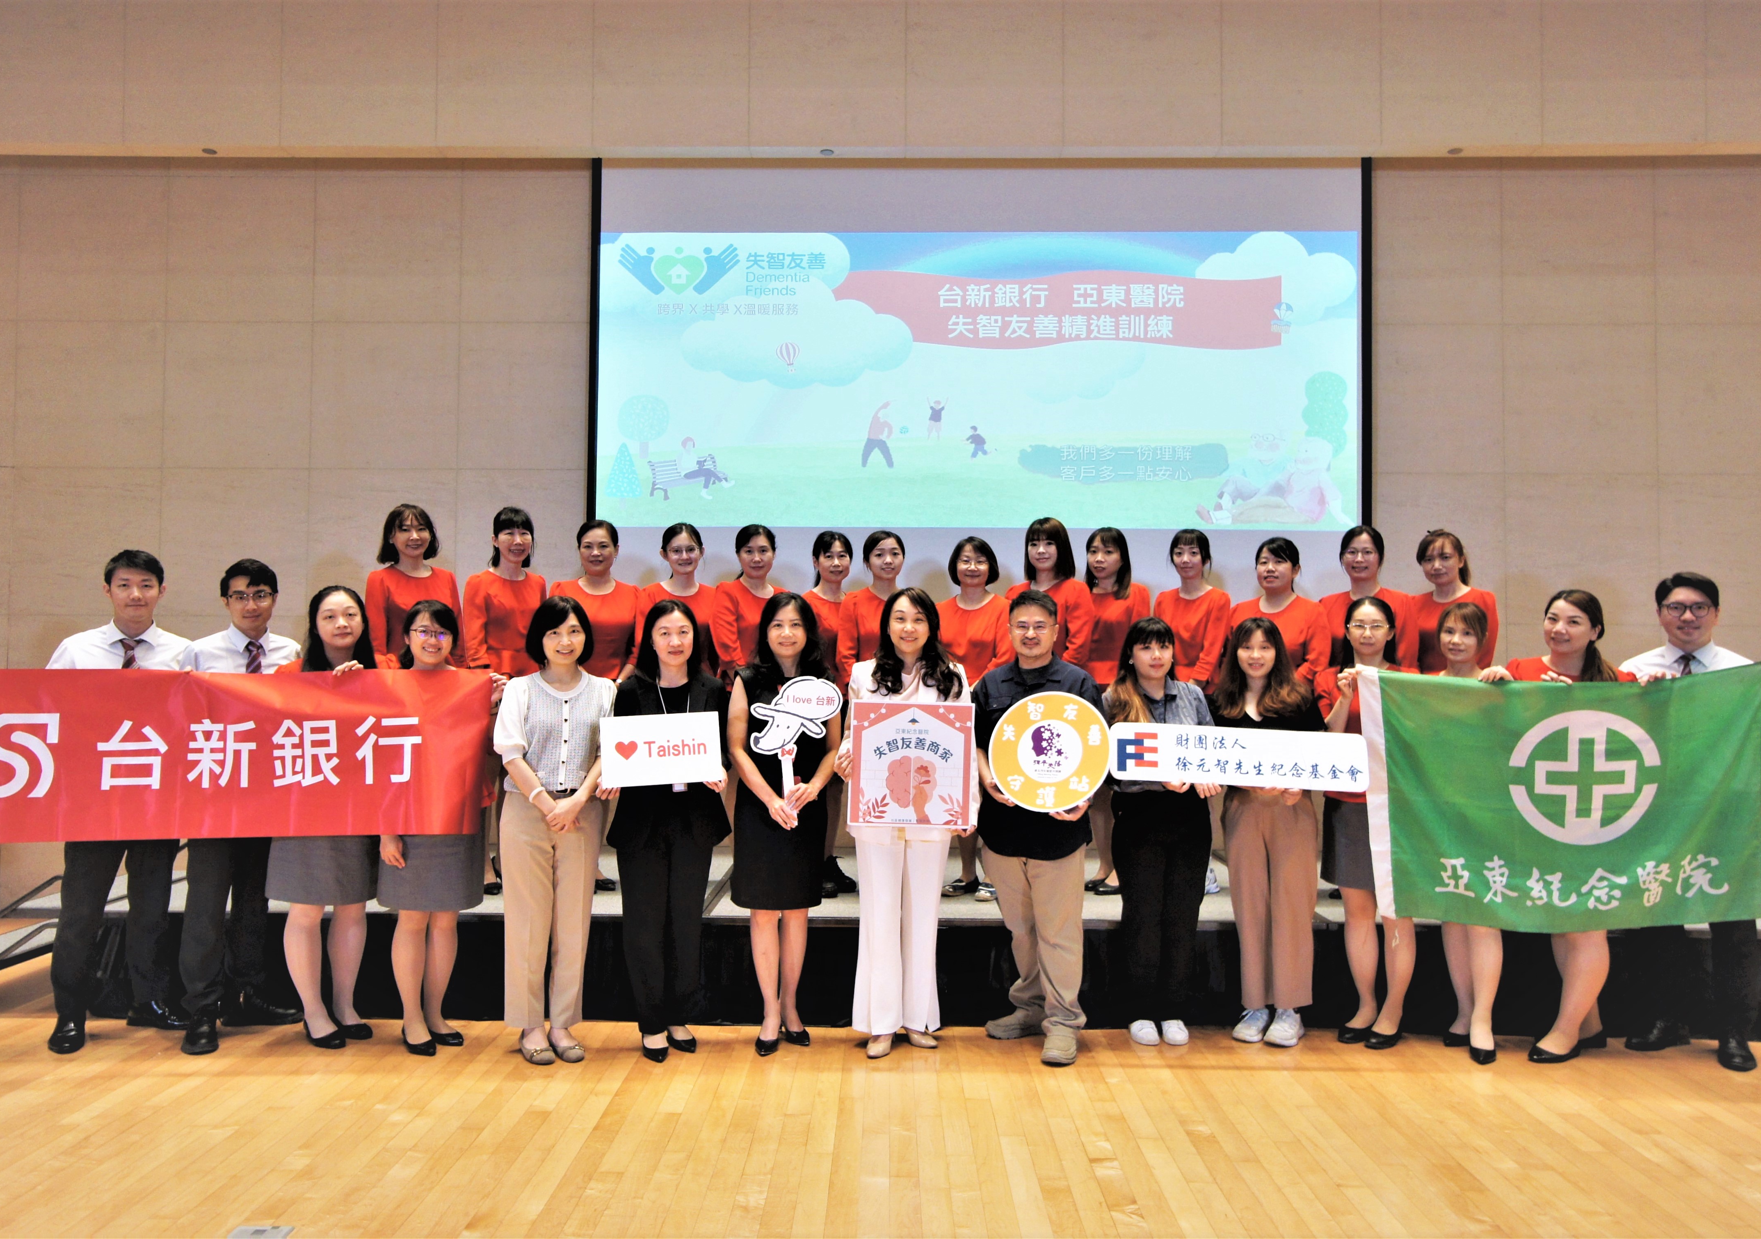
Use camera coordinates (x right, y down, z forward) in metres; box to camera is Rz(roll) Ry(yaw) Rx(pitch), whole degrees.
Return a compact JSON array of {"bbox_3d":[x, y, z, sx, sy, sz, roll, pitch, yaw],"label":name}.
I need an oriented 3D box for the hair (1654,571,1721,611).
[{"bbox_3d":[2.944,-0.093,4.150,0.185,0.165,0.210,-1,-2,33],"label":"hair"}]

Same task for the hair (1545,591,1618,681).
[{"bbox_3d":[2.543,0.066,4.120,0.250,0.360,0.220,1,-2,-40],"label":"hair"}]

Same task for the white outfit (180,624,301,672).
[{"bbox_3d":[-2.347,0.274,4.170,0.460,0.511,0.300,1,-1,-22],"label":"white outfit"}]

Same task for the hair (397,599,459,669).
[{"bbox_3d":[-1.699,0.057,4.270,0.225,0.260,0.225,6,-2,-23],"label":"hair"}]

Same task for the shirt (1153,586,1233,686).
[{"bbox_3d":[1.390,0.090,5.050,0.370,0.471,0.250,0,-1,18],"label":"shirt"}]

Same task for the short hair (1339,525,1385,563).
[{"bbox_3d":[2.168,-0.334,5.120,0.195,0.185,0.205,0,-2,24],"label":"short hair"}]

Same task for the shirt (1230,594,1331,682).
[{"bbox_3d":[1.774,0.119,5.050,0.423,0.465,0.270,0,-1,12],"label":"shirt"}]

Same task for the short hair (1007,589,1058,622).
[{"bbox_3d":[0.572,-0.047,4.280,0.182,0.145,0.195,0,-2,9],"label":"short hair"}]

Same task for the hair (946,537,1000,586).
[{"bbox_3d":[0.411,-0.257,5.020,0.232,0.225,0.215,0,-2,5],"label":"hair"}]

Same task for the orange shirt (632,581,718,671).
[{"bbox_3d":[-0.913,0.068,5.050,0.395,0.478,0.250,0,-1,-6],"label":"orange shirt"}]

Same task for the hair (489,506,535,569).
[{"bbox_3d":[-1.644,-0.366,5.070,0.200,0.275,0.215,1,-2,-24],"label":"hair"}]

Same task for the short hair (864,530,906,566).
[{"bbox_3d":[0.018,-0.313,5.040,0.185,0.185,0.200,1,-2,-9],"label":"short hair"}]

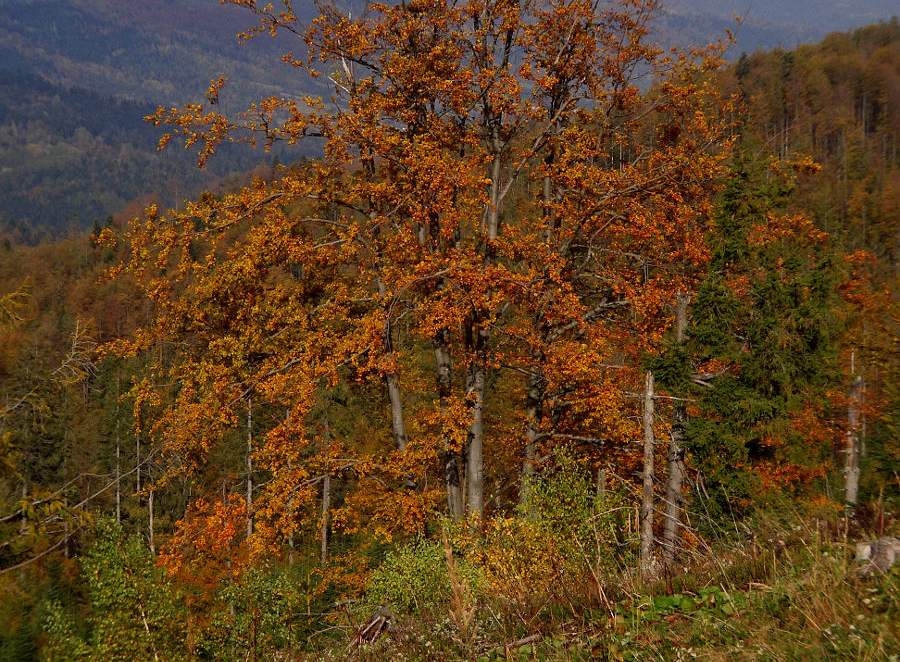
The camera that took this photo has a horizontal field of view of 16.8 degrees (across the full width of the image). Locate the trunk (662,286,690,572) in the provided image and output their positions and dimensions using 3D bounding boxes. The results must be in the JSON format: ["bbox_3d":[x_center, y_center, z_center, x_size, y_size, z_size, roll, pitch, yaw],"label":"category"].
[{"bbox_3d":[3.090,1.380,41.713,0.193,3.853,0.193,2,9,0],"label":"trunk"}]

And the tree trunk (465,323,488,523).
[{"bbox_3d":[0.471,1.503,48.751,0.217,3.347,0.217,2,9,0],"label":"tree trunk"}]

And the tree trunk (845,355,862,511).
[{"bbox_3d":[6.611,1.670,49.799,0.180,2.705,0.180,1,9,0],"label":"tree trunk"}]

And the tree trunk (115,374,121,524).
[{"bbox_3d":[-9.960,3.554,91.656,0.084,4.615,0.084,1,9,0],"label":"tree trunk"}]

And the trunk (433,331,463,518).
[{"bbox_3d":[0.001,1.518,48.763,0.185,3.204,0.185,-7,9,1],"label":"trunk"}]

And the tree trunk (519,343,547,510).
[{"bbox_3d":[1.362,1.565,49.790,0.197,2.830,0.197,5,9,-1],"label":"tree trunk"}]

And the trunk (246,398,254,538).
[{"bbox_3d":[-5.359,3.717,81.703,0.108,3.982,0.108,0,9,0],"label":"trunk"}]

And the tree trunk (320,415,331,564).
[{"bbox_3d":[-2.927,3.698,71.720,0.118,3.764,0.118,2,9,0],"label":"tree trunk"}]

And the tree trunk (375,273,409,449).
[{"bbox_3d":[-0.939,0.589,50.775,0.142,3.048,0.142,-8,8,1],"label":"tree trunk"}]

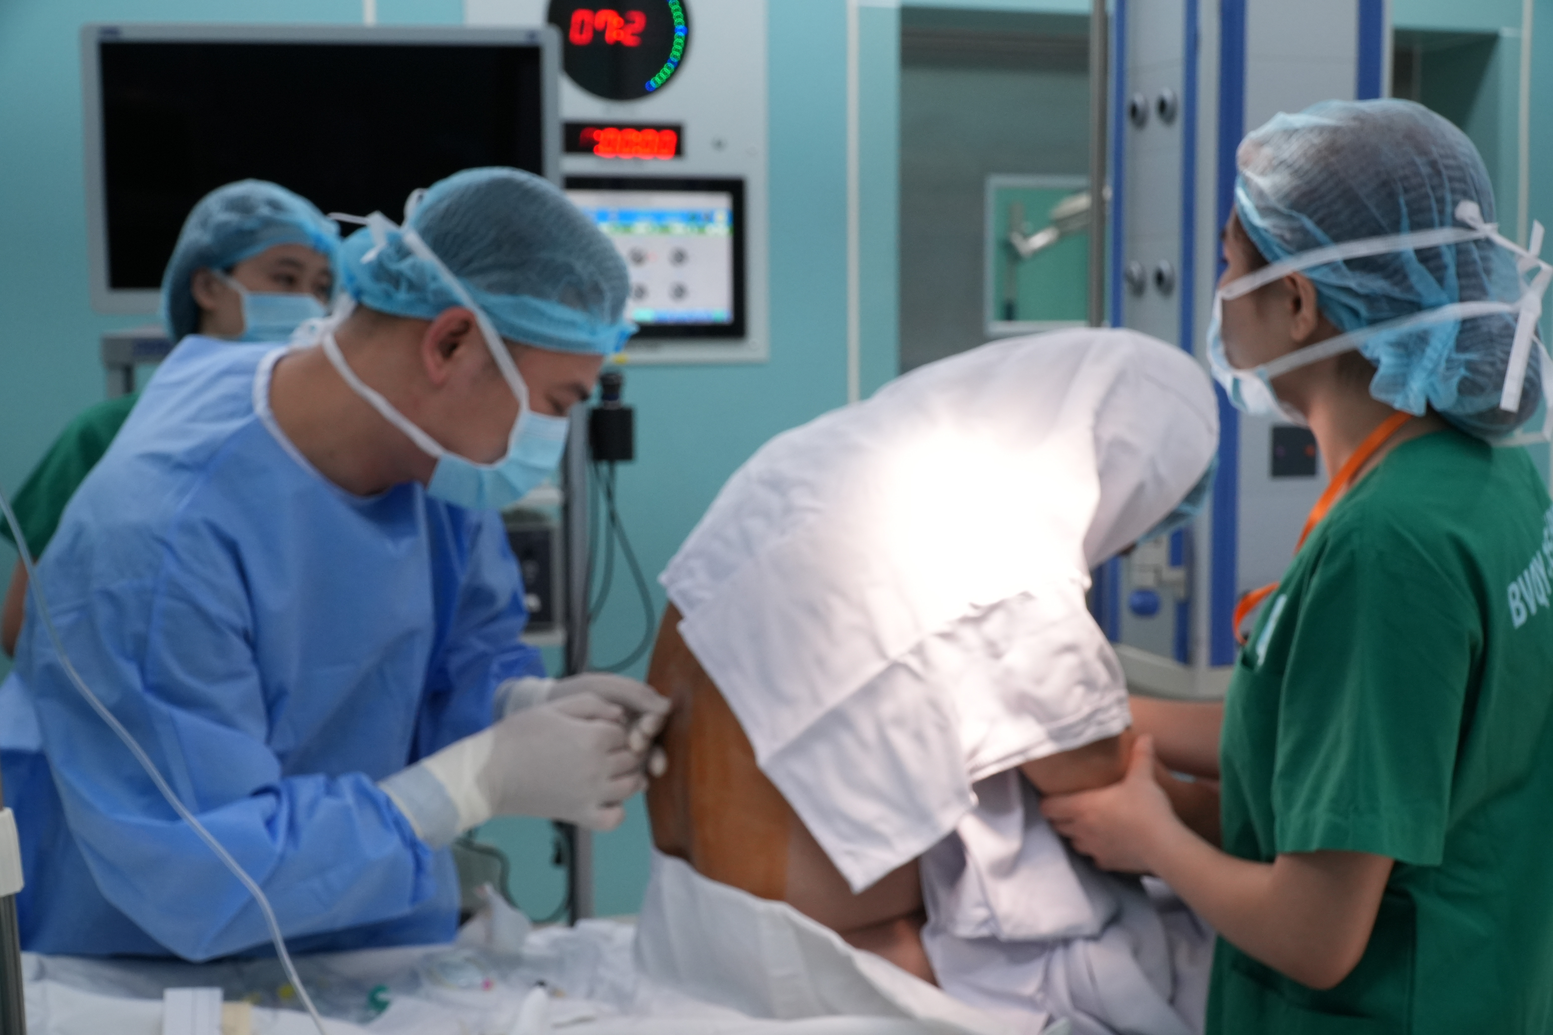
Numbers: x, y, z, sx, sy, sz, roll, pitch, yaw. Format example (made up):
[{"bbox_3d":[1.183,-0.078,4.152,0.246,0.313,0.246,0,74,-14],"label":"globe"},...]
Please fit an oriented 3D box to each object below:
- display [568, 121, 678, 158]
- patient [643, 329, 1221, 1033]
[{"bbox_3d":[-0.294,-0.700,3.669,0.245,0.058,0.030,-3,7,-19],"label":"display"},{"bbox_3d":[0.180,0.307,1.940,0.640,0.980,0.480,-3,7,-22],"label":"patient"}]

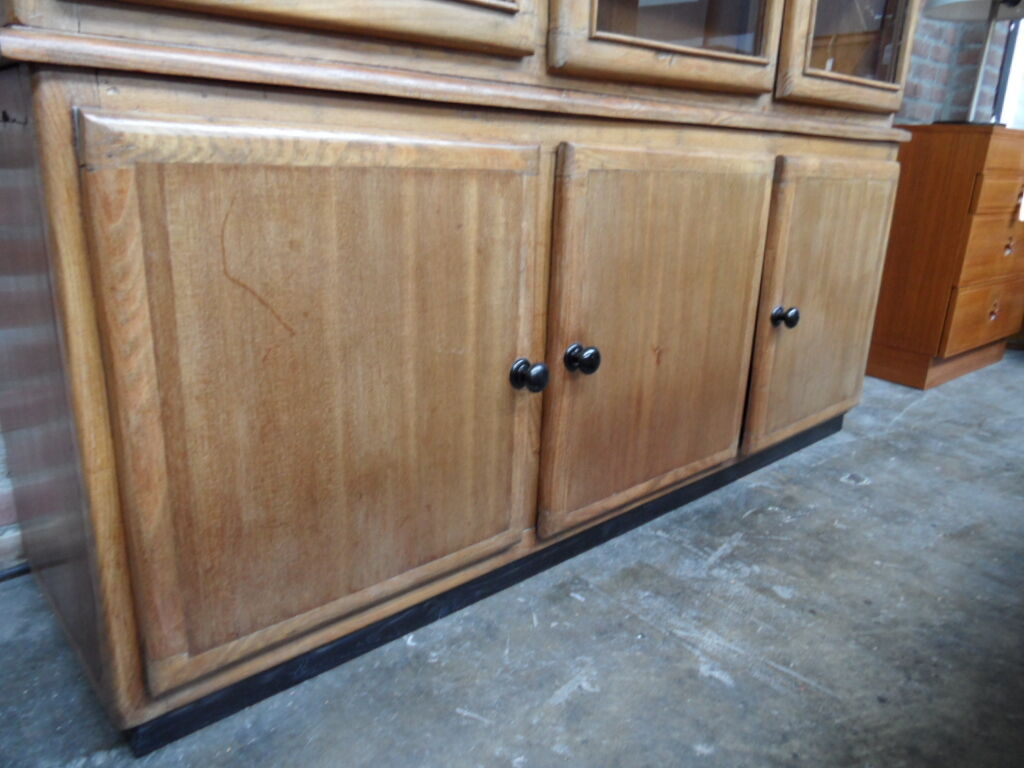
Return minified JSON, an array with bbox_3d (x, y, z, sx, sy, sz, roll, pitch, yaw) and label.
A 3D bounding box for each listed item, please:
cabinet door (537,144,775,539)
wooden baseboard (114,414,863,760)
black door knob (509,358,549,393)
[{"bbox_3d":[0.273,-0.087,1.238,0.567,0.603,0.022,-13,23,-39],"label":"cabinet door"},{"bbox_3d":[0.216,0.246,1.337,1.704,0.043,0.030,-13,23,-39],"label":"wooden baseboard"},{"bbox_3d":[0.026,-0.007,0.990,0.039,0.039,0.046,-13,23,-39],"label":"black door knob"}]

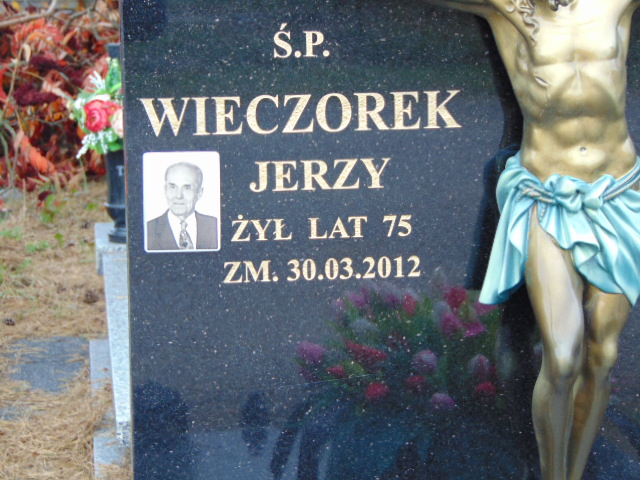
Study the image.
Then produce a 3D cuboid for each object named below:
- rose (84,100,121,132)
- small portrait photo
[{"bbox_3d":[-0.429,-0.244,4.850,0.069,0.063,0.055,0,6,15],"label":"rose"},{"bbox_3d":[-0.164,-0.045,2.920,0.090,0.120,0.008,-1,6,-7],"label":"small portrait photo"}]

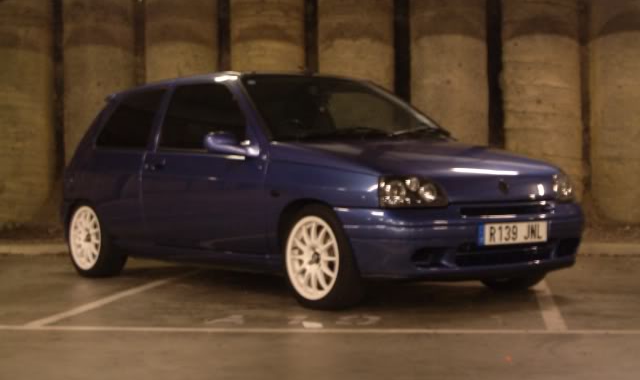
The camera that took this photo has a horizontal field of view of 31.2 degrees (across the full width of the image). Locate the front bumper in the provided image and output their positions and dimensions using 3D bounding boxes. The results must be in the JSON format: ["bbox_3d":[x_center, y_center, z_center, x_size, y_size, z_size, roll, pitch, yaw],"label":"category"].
[{"bbox_3d":[0.843,0.250,5.977,1.600,0.380,0.500,-2,2,-39],"label":"front bumper"}]

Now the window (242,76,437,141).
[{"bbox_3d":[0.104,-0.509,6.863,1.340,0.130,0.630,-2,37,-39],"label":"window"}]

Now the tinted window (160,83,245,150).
[{"bbox_3d":[-0.646,-0.436,6.719,0.070,0.395,0.970,26,-16,-36],"label":"tinted window"}]

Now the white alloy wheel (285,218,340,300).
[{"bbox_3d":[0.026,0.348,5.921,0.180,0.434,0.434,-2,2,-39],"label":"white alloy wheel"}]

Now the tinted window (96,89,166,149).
[{"bbox_3d":[-1.214,-0.452,7.436,0.070,0.375,0.690,26,-16,-36],"label":"tinted window"}]

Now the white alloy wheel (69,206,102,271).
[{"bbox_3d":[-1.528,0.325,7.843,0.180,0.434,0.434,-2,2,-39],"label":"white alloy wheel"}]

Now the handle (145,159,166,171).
[{"bbox_3d":[-0.993,-0.157,6.982,0.045,0.070,0.220,-2,2,-39],"label":"handle"}]

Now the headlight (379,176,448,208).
[{"bbox_3d":[0.440,0.008,5.513,0.330,0.155,0.190,-1,1,-29],"label":"headlight"}]

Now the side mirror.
[{"bbox_3d":[-0.521,-0.261,6.308,0.210,0.130,0.160,-2,2,-39],"label":"side mirror"}]

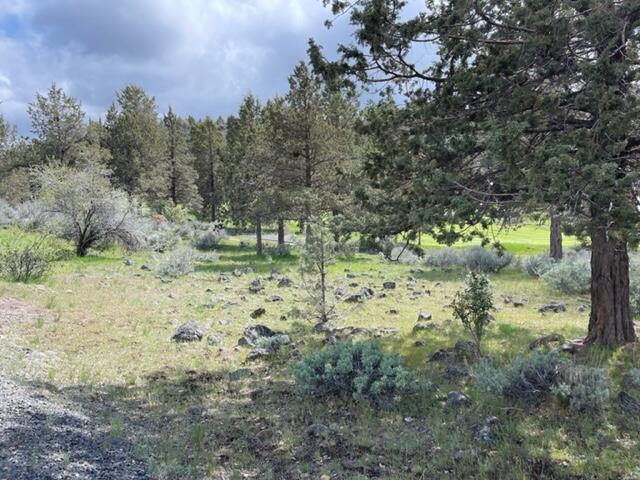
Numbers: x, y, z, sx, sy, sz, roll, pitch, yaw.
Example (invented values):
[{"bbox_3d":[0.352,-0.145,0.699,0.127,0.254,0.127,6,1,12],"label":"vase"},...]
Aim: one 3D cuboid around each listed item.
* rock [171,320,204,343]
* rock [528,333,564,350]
[{"bbox_3d":[-1.737,1.199,6.300,0.430,0.260,0.360,0,3,0],"label":"rock"},{"bbox_3d":[2.804,1.256,5.950,0.430,0.200,0.320,0,3,0],"label":"rock"}]

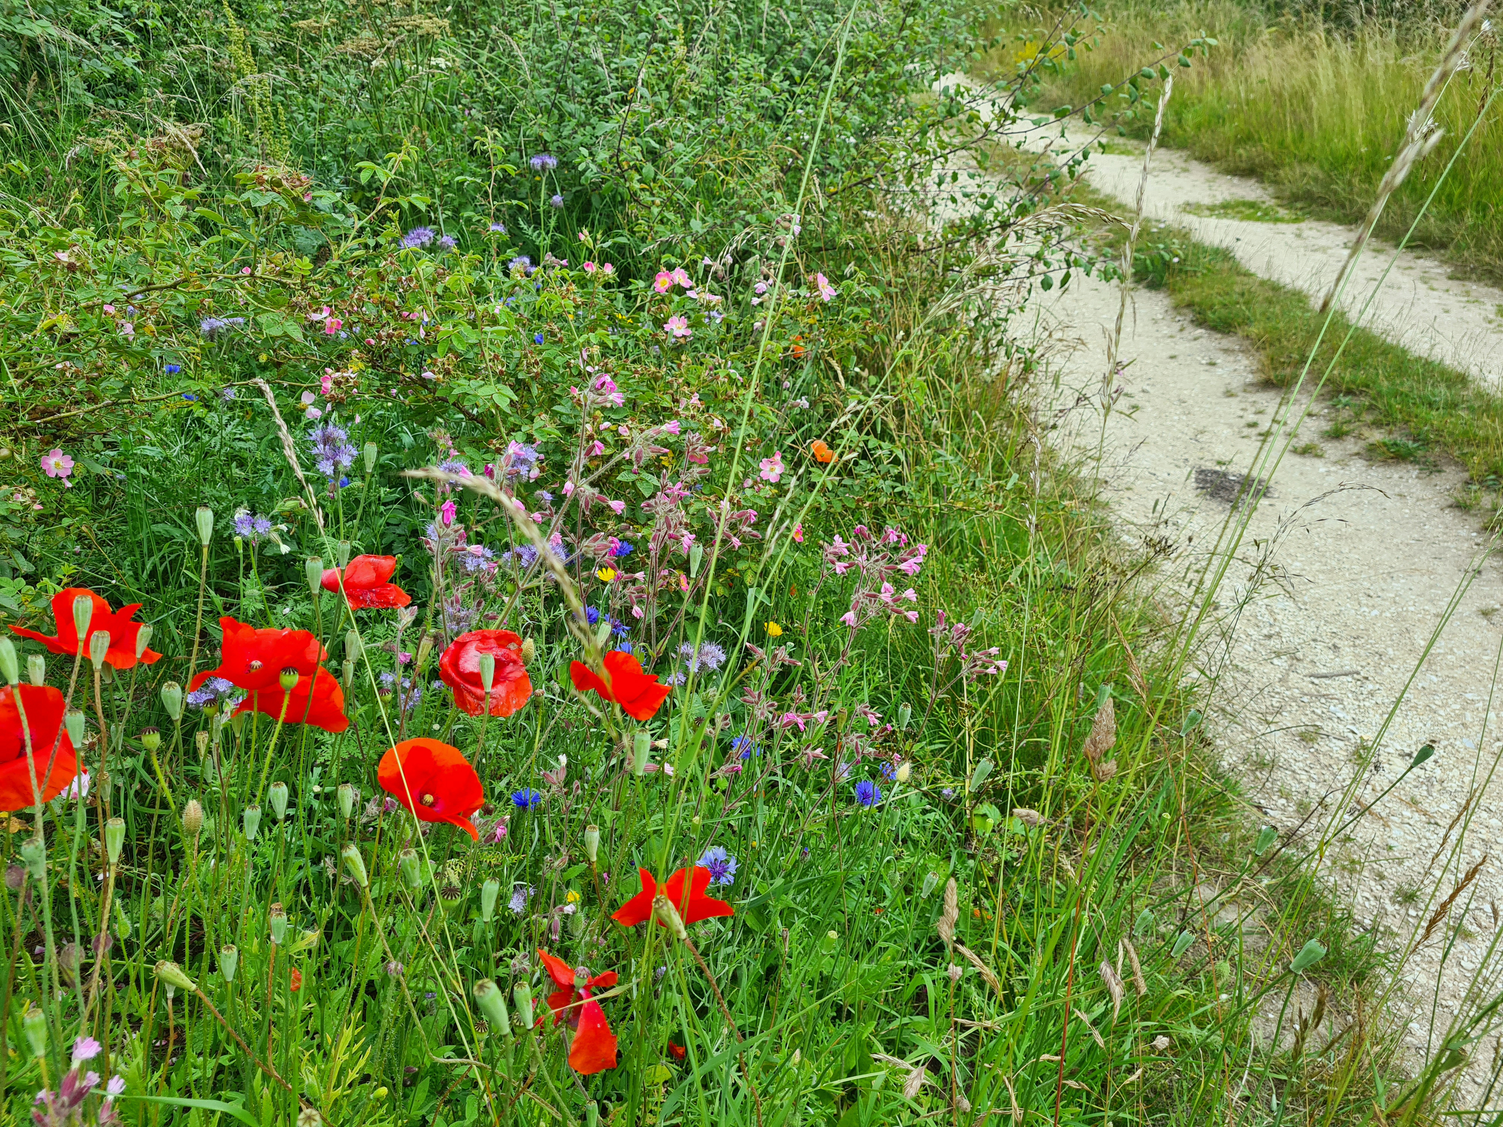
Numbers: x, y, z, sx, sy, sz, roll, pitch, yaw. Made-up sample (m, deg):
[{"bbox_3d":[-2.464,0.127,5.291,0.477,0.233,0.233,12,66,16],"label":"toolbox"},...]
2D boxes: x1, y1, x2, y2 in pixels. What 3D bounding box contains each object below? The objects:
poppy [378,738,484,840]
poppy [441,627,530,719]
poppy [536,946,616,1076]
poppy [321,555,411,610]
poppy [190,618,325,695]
[{"bbox_3d":[-0.230,0.162,0.810,0.076,0.058,0.075,-10,51,-17],"label":"poppy"},{"bbox_3d":[-0.224,0.093,0.950,0.077,0.058,0.077,-8,49,-14],"label":"poppy"},{"bbox_3d":[-0.106,0.274,0.690,0.052,0.062,0.080,-6,41,-11],"label":"poppy"},{"bbox_3d":[-0.359,0.018,1.050,0.082,0.043,0.073,-10,30,-19],"label":"poppy"},{"bbox_3d":[-0.385,0.072,0.880,0.100,0.048,0.085,-14,39,-24],"label":"poppy"}]

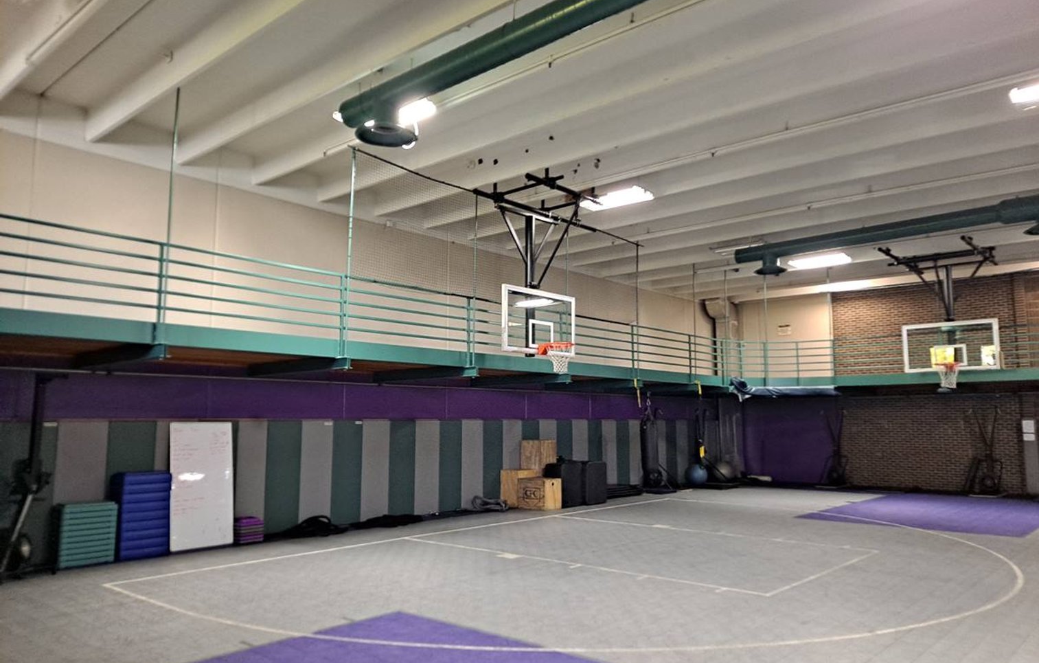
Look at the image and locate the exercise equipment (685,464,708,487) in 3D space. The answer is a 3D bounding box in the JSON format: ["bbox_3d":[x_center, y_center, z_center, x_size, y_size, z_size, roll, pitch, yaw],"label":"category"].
[{"bbox_3d":[4.969,4.002,21.017,0.650,0.650,0.650,-6,-9,41],"label":"exercise equipment"}]

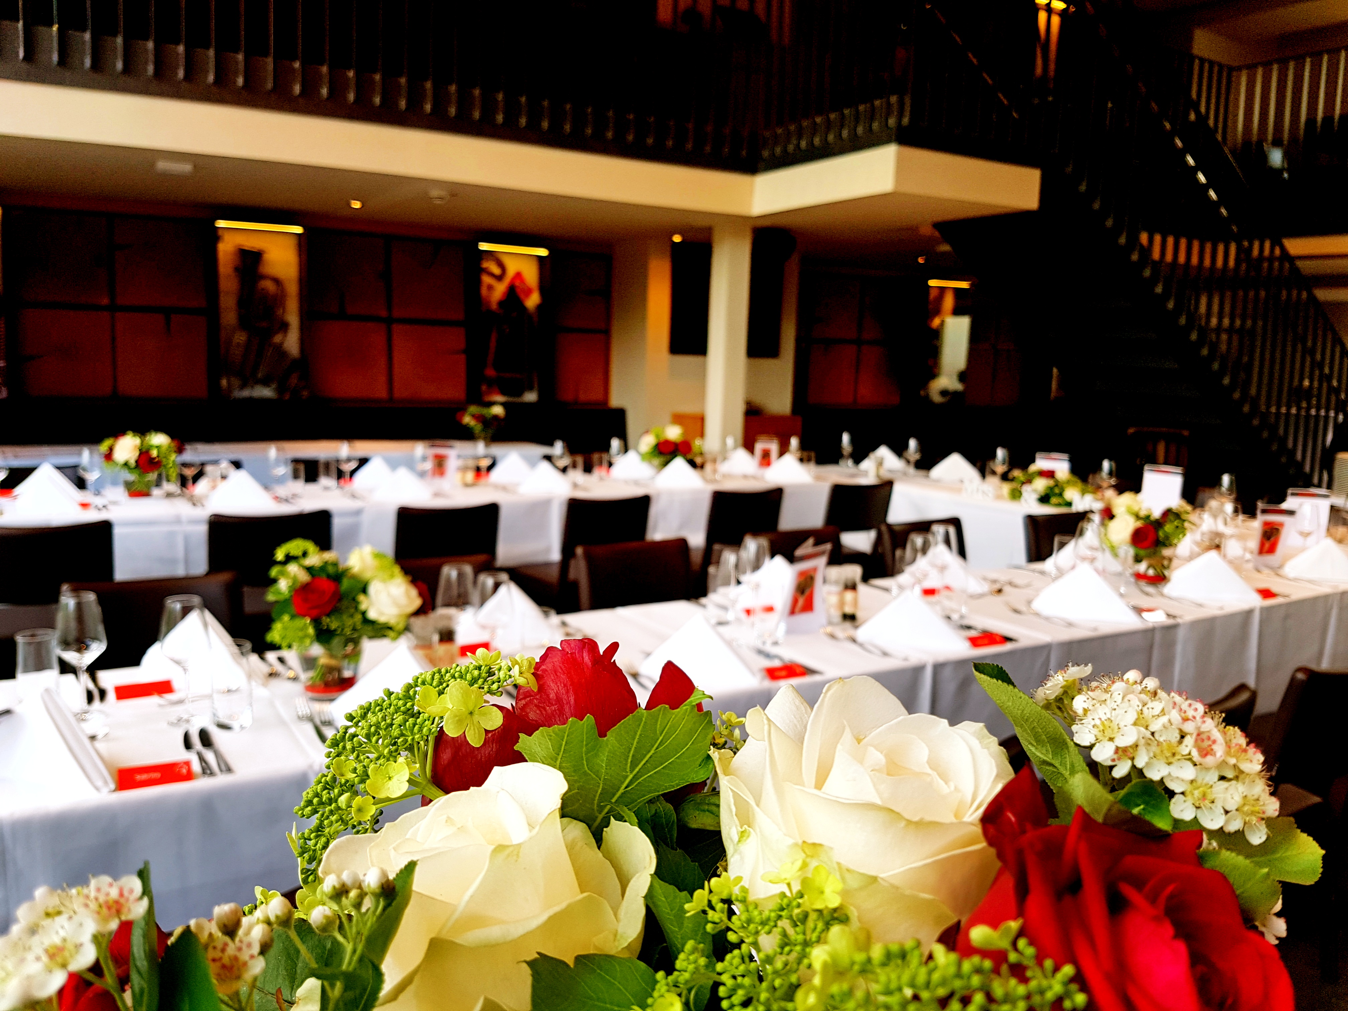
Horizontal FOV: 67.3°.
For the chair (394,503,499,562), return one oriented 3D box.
[{"bbox_3d":[-1.032,0.364,4.307,0.430,0.830,0.520,-3,10,-29],"label":"chair"}]

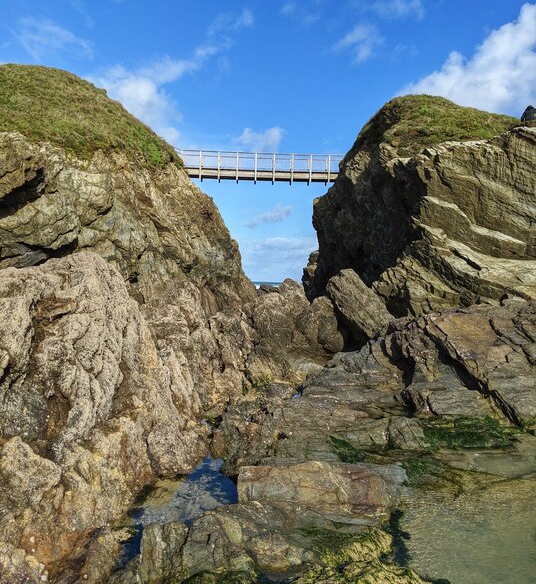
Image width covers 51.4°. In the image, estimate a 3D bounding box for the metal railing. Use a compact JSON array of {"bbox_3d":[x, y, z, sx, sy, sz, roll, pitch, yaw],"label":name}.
[{"bbox_3d":[-0.178,-8.288,37.459,11.400,1.900,1.470,1,1,-3],"label":"metal railing"}]

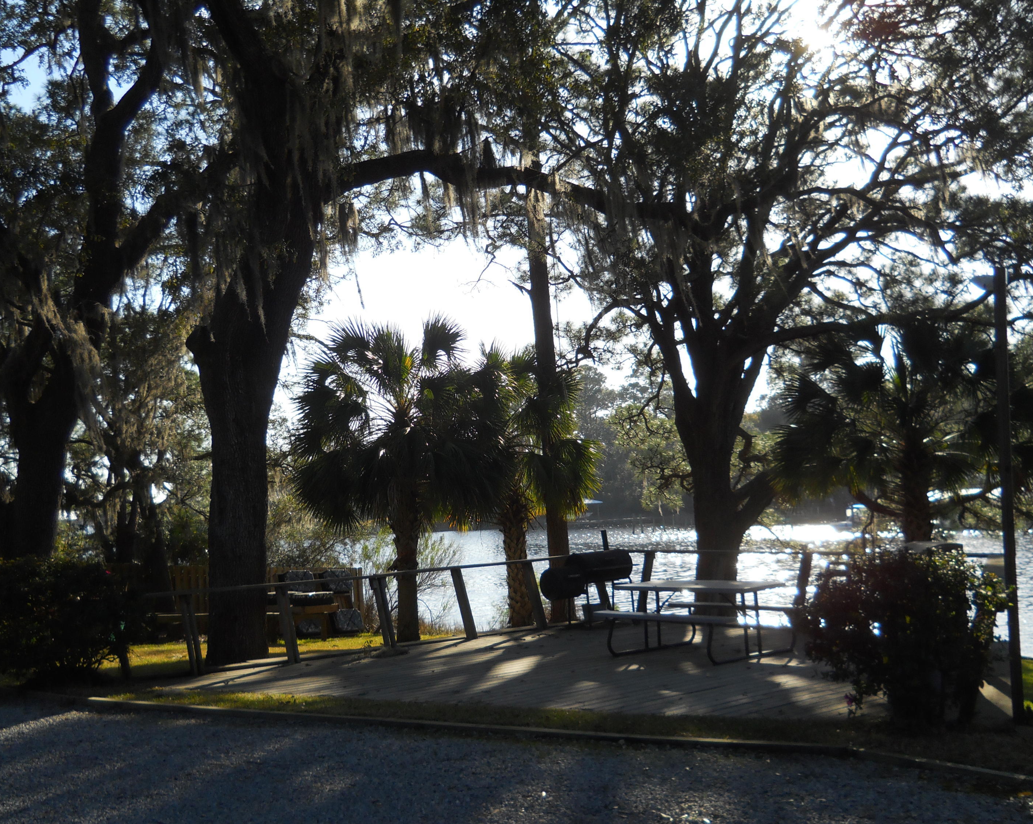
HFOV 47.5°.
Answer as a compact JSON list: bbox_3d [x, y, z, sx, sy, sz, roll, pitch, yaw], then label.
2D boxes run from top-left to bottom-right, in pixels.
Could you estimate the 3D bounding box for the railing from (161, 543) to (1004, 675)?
[{"bbox_3d":[0.576,2.377,14.675,9.700,0.940,4.400,-3,-4,5],"label":"railing"}]

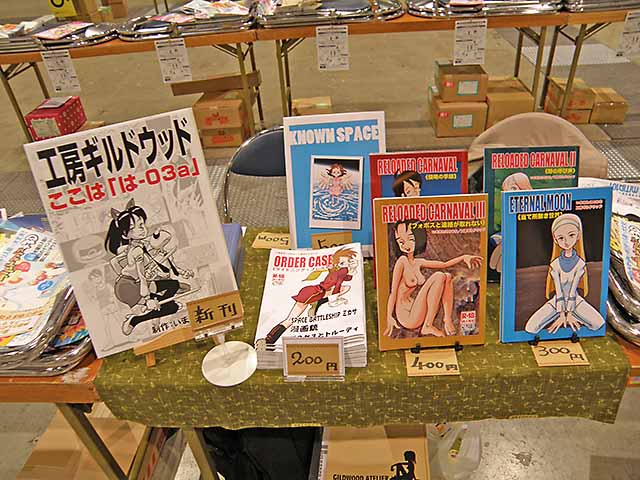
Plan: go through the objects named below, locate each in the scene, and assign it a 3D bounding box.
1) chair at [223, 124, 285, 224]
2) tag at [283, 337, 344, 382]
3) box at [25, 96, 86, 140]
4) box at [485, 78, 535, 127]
[{"bbox_3d":[-0.063,0.100,1.516,0.480,0.785,0.480,-1,36,6],"label":"chair"},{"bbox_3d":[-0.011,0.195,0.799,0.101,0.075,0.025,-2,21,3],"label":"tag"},{"bbox_3d":[-1.806,-0.834,3.298,0.225,0.165,0.330,-2,36,3],"label":"box"},{"bbox_3d":[1.198,-0.886,3.177,0.285,0.255,0.350,-2,36,3],"label":"box"}]

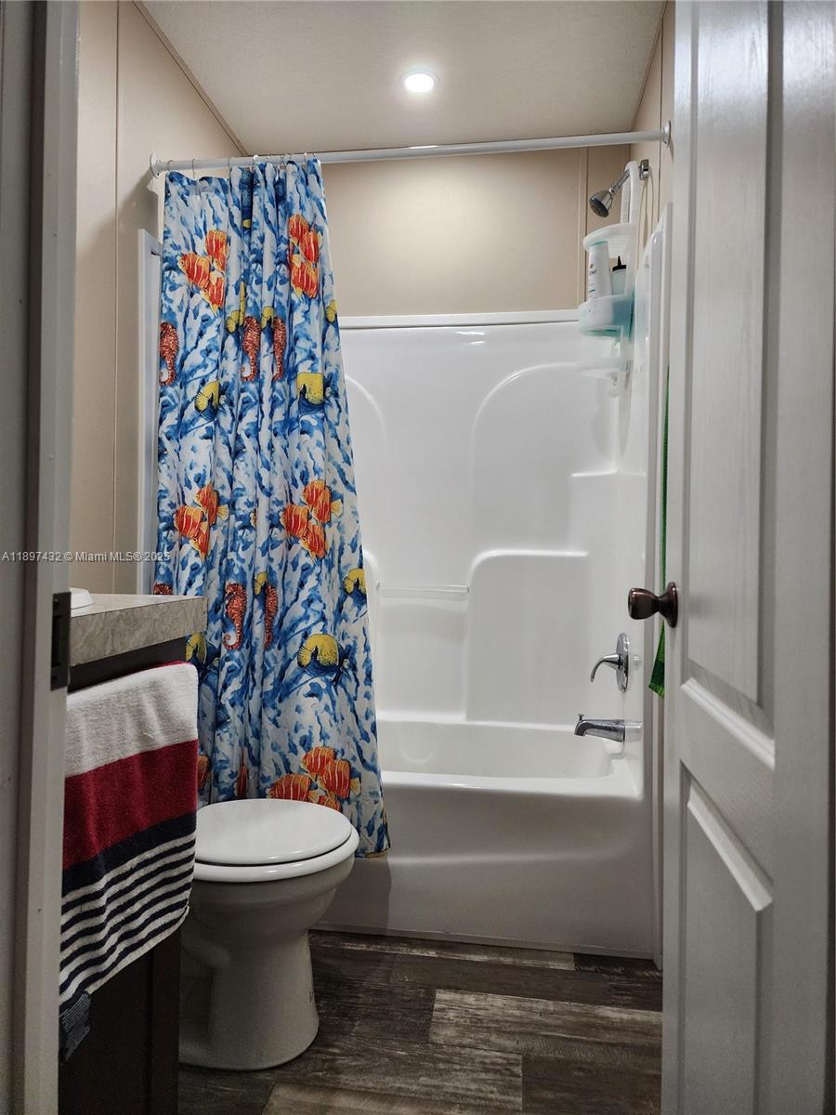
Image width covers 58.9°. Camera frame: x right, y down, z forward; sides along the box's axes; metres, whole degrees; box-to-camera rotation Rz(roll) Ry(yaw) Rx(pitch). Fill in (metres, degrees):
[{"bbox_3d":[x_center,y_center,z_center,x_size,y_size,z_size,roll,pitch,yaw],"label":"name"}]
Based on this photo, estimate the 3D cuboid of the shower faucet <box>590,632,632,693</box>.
[{"bbox_3d":[0.563,0.311,2.204,0.100,0.170,0.170,1,0,8],"label":"shower faucet"}]

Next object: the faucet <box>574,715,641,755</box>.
[{"bbox_3d":[0.541,0.508,2.209,0.145,0.080,0.065,1,0,8],"label":"faucet"}]

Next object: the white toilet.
[{"bbox_3d":[-0.461,0.621,1.614,0.680,0.730,0.420,1,0,8],"label":"white toilet"}]

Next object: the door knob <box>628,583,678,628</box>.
[{"bbox_3d":[0.344,0.068,1.082,0.070,0.066,0.066,1,0,8],"label":"door knob"}]

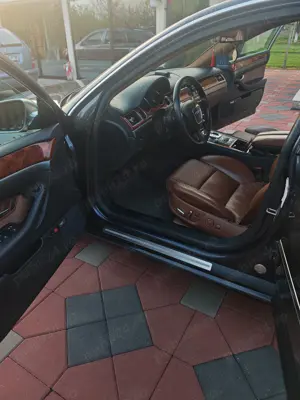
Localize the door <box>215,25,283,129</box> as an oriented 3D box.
[{"bbox_3d":[0.922,-1.272,2.898,0.220,1.050,1.150,26,39,37],"label":"door"}]

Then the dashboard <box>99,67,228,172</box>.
[{"bbox_3d":[0.058,-0.680,1.970,0.530,0.480,1.450,15,34,24],"label":"dashboard"}]

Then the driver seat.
[{"bbox_3d":[0.555,-0.251,1.417,0.840,0.980,0.550,15,34,24],"label":"driver seat"}]

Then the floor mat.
[{"bbox_3d":[-0.019,-0.002,1.940,0.660,0.060,0.480,15,34,24],"label":"floor mat"}]

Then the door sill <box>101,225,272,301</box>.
[{"bbox_3d":[0.129,0.257,1.390,1.020,0.130,0.170,15,34,24],"label":"door sill"}]

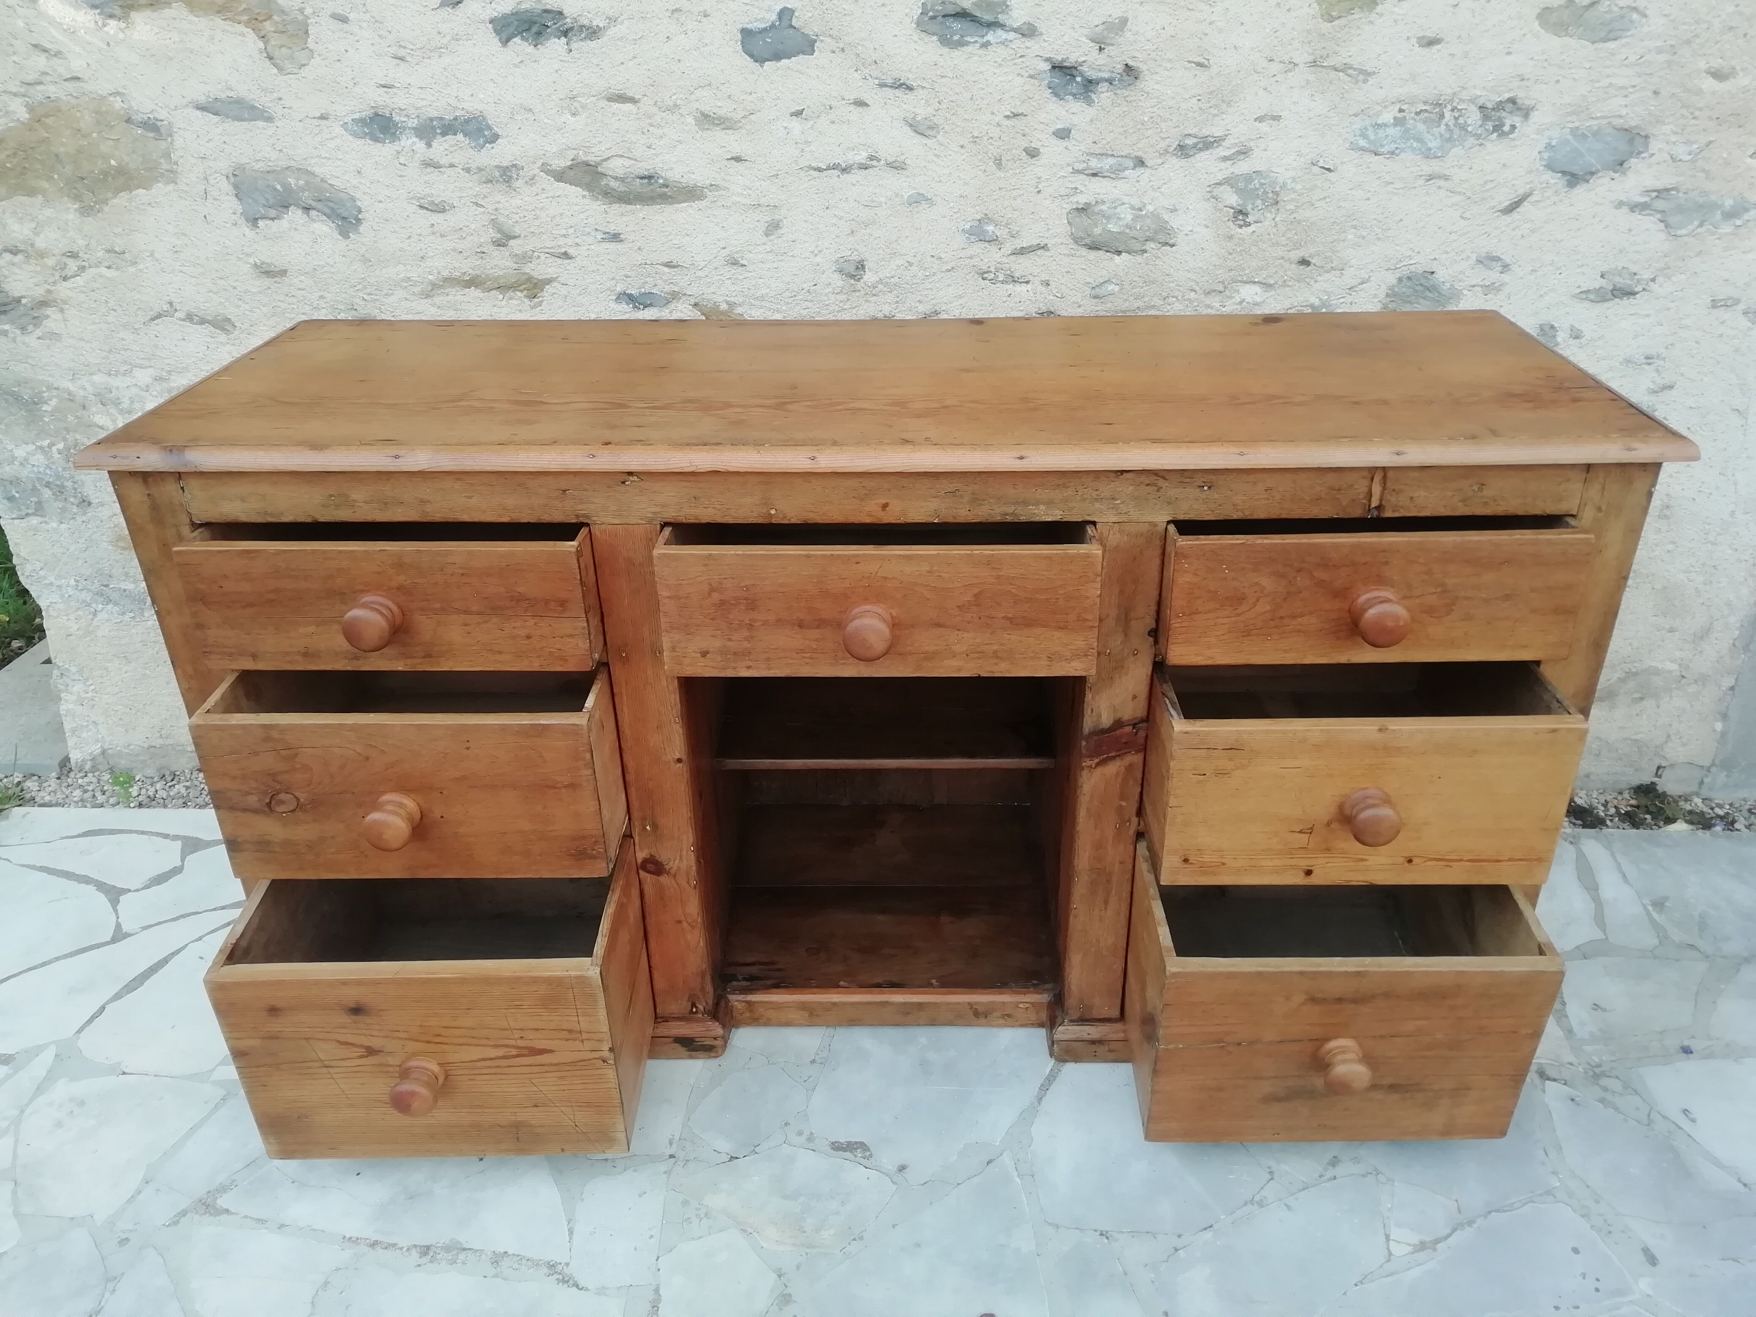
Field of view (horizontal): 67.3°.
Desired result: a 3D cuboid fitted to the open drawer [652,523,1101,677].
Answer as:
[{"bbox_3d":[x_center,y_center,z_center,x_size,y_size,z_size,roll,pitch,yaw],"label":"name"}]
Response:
[{"bbox_3d":[0.006,-0.131,1.484,0.440,0.140,0.444,0,29,2],"label":"open drawer"}]

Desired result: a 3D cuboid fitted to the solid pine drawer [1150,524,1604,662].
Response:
[{"bbox_3d":[0.503,-0.143,1.480,0.404,0.135,0.444,0,29,2],"label":"solid pine drawer"}]

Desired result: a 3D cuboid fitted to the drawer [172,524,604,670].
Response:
[{"bbox_3d":[-0.498,-0.135,1.511,0.409,0.137,0.444,0,29,2],"label":"drawer"}]

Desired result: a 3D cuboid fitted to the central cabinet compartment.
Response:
[{"bbox_3d":[0.015,0.126,1.745,0.444,0.542,0.444,0,29,2],"label":"central cabinet compartment"}]

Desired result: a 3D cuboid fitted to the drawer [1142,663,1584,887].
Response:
[{"bbox_3d":[0.506,0.067,1.511,0.404,0.193,0.444,0,29,2],"label":"drawer"}]

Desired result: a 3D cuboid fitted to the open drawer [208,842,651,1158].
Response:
[{"bbox_3d":[-0.480,0.352,1.576,0.410,0.256,0.444,0,29,2],"label":"open drawer"}]

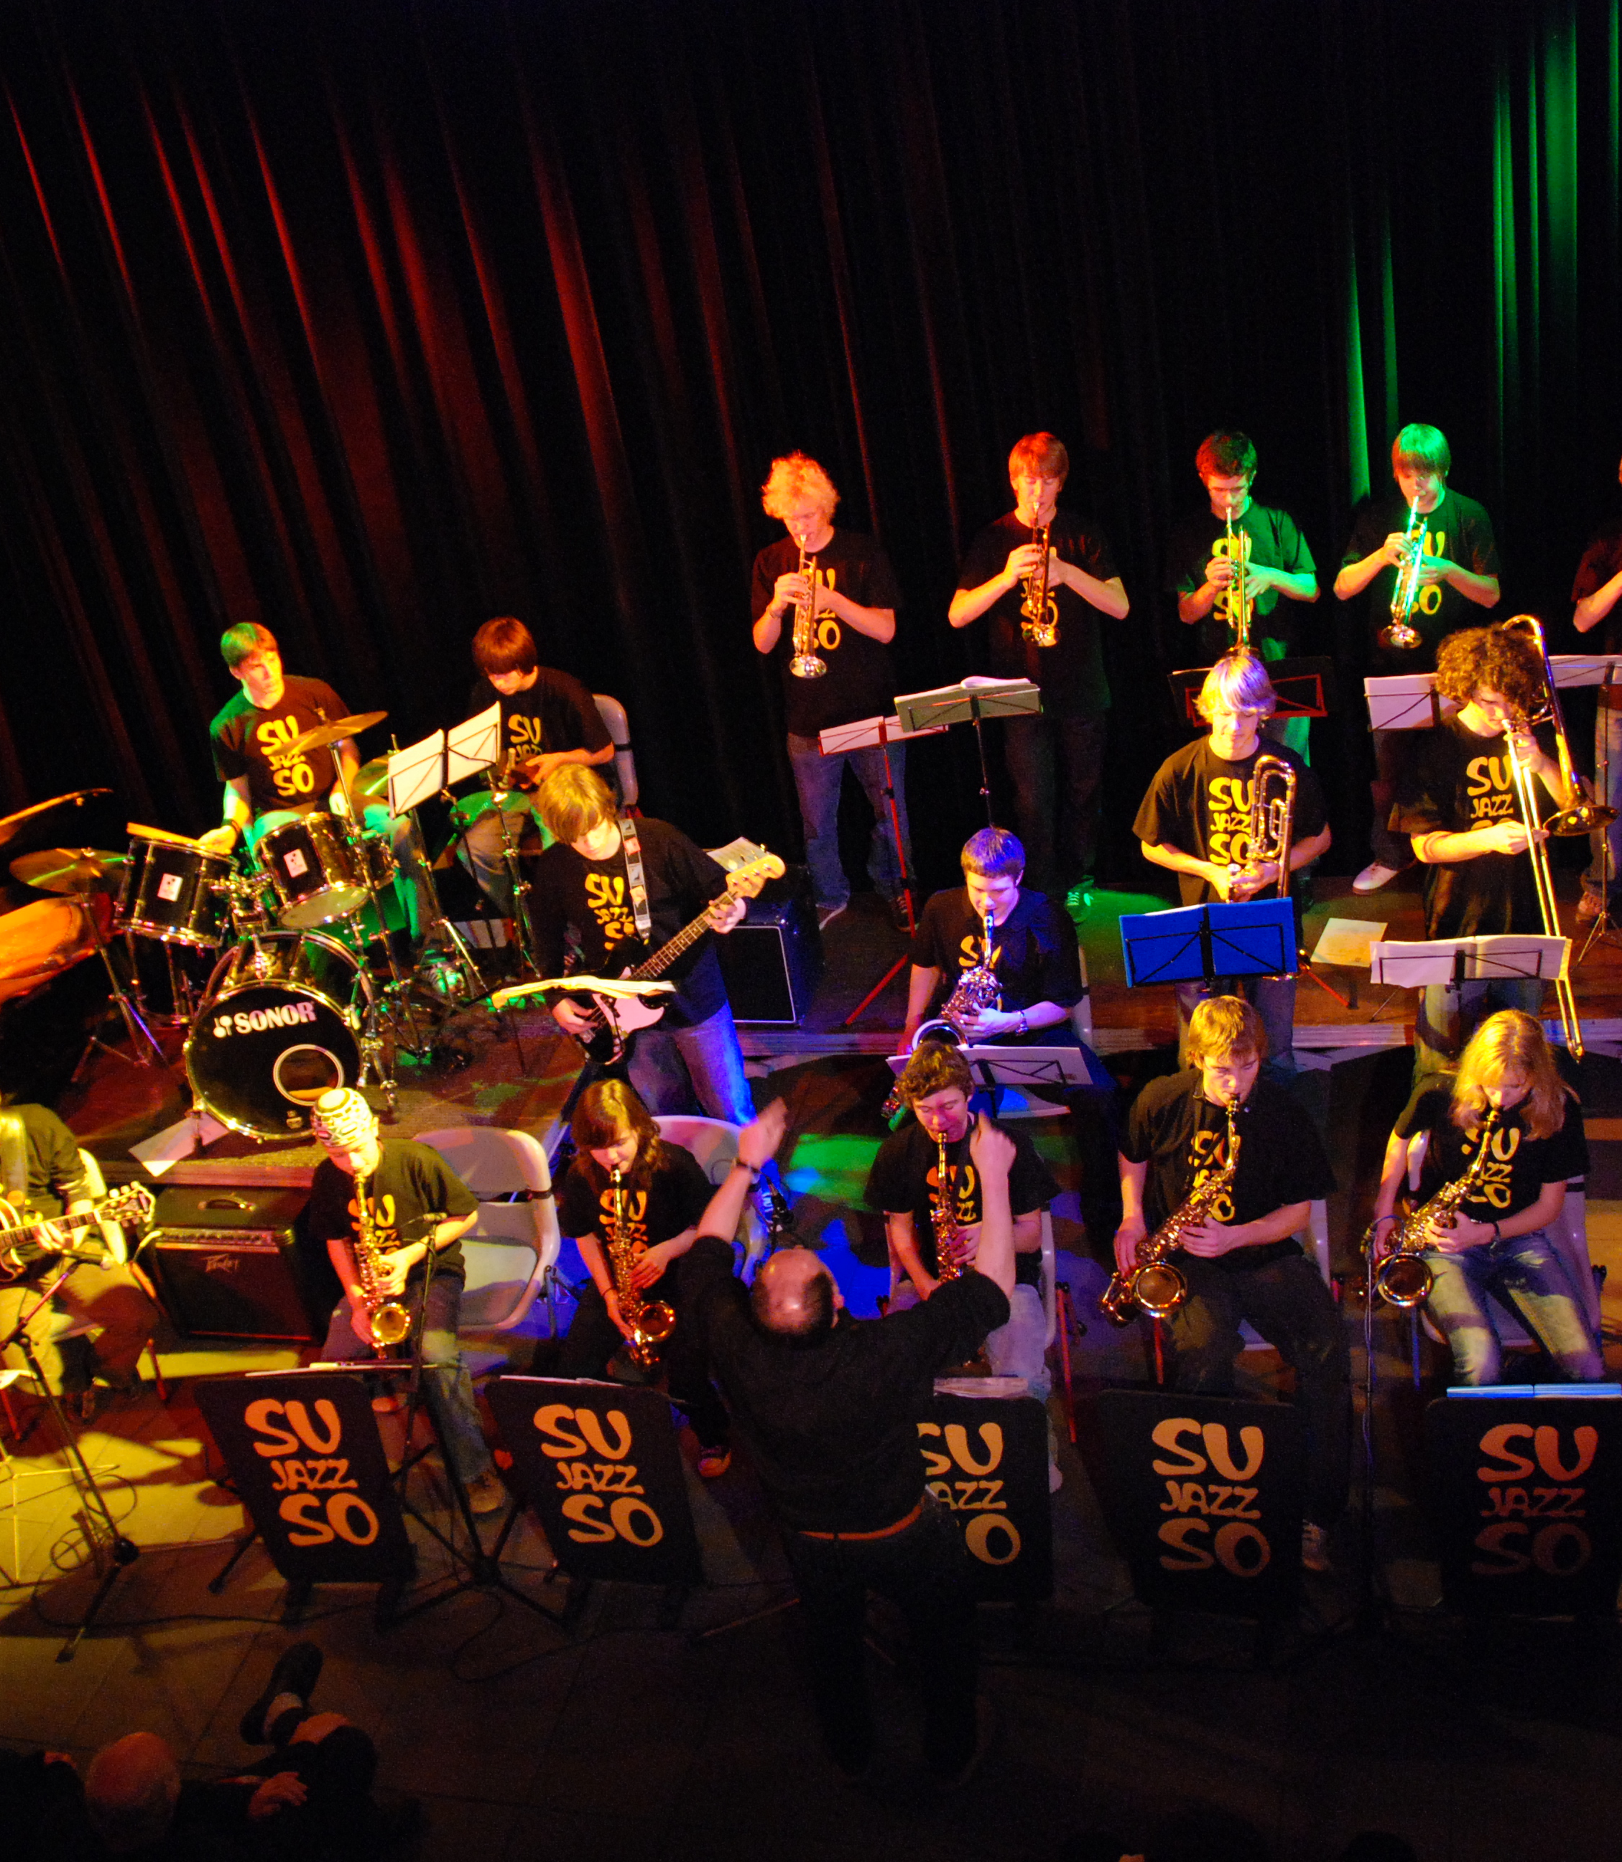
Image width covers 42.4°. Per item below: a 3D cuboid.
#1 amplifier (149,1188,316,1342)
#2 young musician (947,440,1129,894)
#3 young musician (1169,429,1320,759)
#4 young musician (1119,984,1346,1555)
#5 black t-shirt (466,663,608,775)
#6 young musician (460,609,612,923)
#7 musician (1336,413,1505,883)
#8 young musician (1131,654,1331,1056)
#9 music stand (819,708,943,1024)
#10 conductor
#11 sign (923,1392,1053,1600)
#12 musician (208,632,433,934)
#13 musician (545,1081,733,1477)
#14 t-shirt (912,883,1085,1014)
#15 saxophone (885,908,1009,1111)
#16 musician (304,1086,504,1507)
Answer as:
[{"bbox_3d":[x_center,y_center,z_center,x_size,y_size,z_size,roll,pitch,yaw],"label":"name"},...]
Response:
[{"bbox_3d":[-1.854,1.100,6.920,0.520,0.440,0.270,-1,29,18],"label":"amplifier"},{"bbox_3d":[0.840,-0.839,7.336,0.590,1.800,0.450,-4,33,13],"label":"young musician"},{"bbox_3d":[1.492,-0.851,7.173,0.520,1.760,0.450,1,34,20],"label":"young musician"},{"bbox_3d":[1.180,0.897,5.667,0.600,1.340,0.880,-5,32,12],"label":"young musician"},{"bbox_3d":[-1.041,-0.773,8.111,0.470,0.520,0.310,-4,39,14],"label":"black t-shirt"},{"bbox_3d":[-1.136,-0.647,8.560,0.560,1.240,0.720,-2,31,14],"label":"young musician"},{"bbox_3d":[2.059,-0.857,7.056,0.580,1.680,0.450,1,30,20],"label":"musician"},{"bbox_3d":[1.366,-0.015,6.512,0.580,1.740,0.450,-3,29,14],"label":"young musician"},{"bbox_3d":[0.317,-0.265,7.555,0.480,1.140,0.460,-8,30,4],"label":"music stand"},{"bbox_3d":[0.138,1.245,4.987,0.740,1.840,0.540,-10,30,0],"label":"conductor"},{"bbox_3d":[0.376,1.438,5.327,0.530,0.646,0.050,0,26,18],"label":"sign"},{"bbox_3d":[-1.941,-0.447,7.955,0.650,1.400,0.800,-14,28,-7],"label":"musician"},{"bbox_3d":[-0.437,1.013,6.161,0.520,1.200,0.680,-8,32,7],"label":"musician"},{"bbox_3d":[0.652,0.119,6.919,0.560,0.580,0.360,-3,31,12],"label":"t-shirt"},{"bbox_3d":[0.420,0.292,6.877,0.270,0.920,0.380,17,35,-9],"label":"saxophone"},{"bbox_3d":[-1.154,0.969,6.055,0.550,1.250,0.800,-8,28,5],"label":"musician"}]

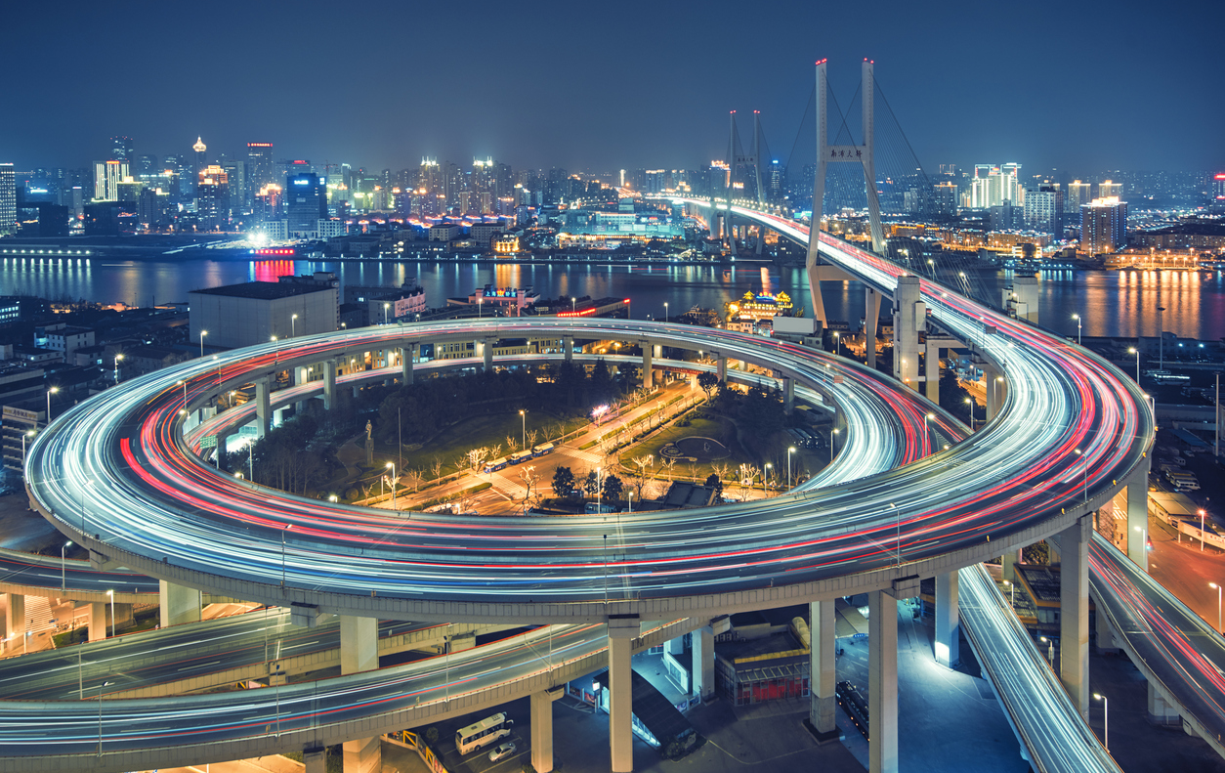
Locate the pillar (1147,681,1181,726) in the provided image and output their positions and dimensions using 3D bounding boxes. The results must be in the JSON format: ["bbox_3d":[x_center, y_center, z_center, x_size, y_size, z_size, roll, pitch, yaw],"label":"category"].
[{"bbox_3d":[90.352,51.751,133.821,4.300,7.200,2.000,1,13,3],"label":"pillar"}]

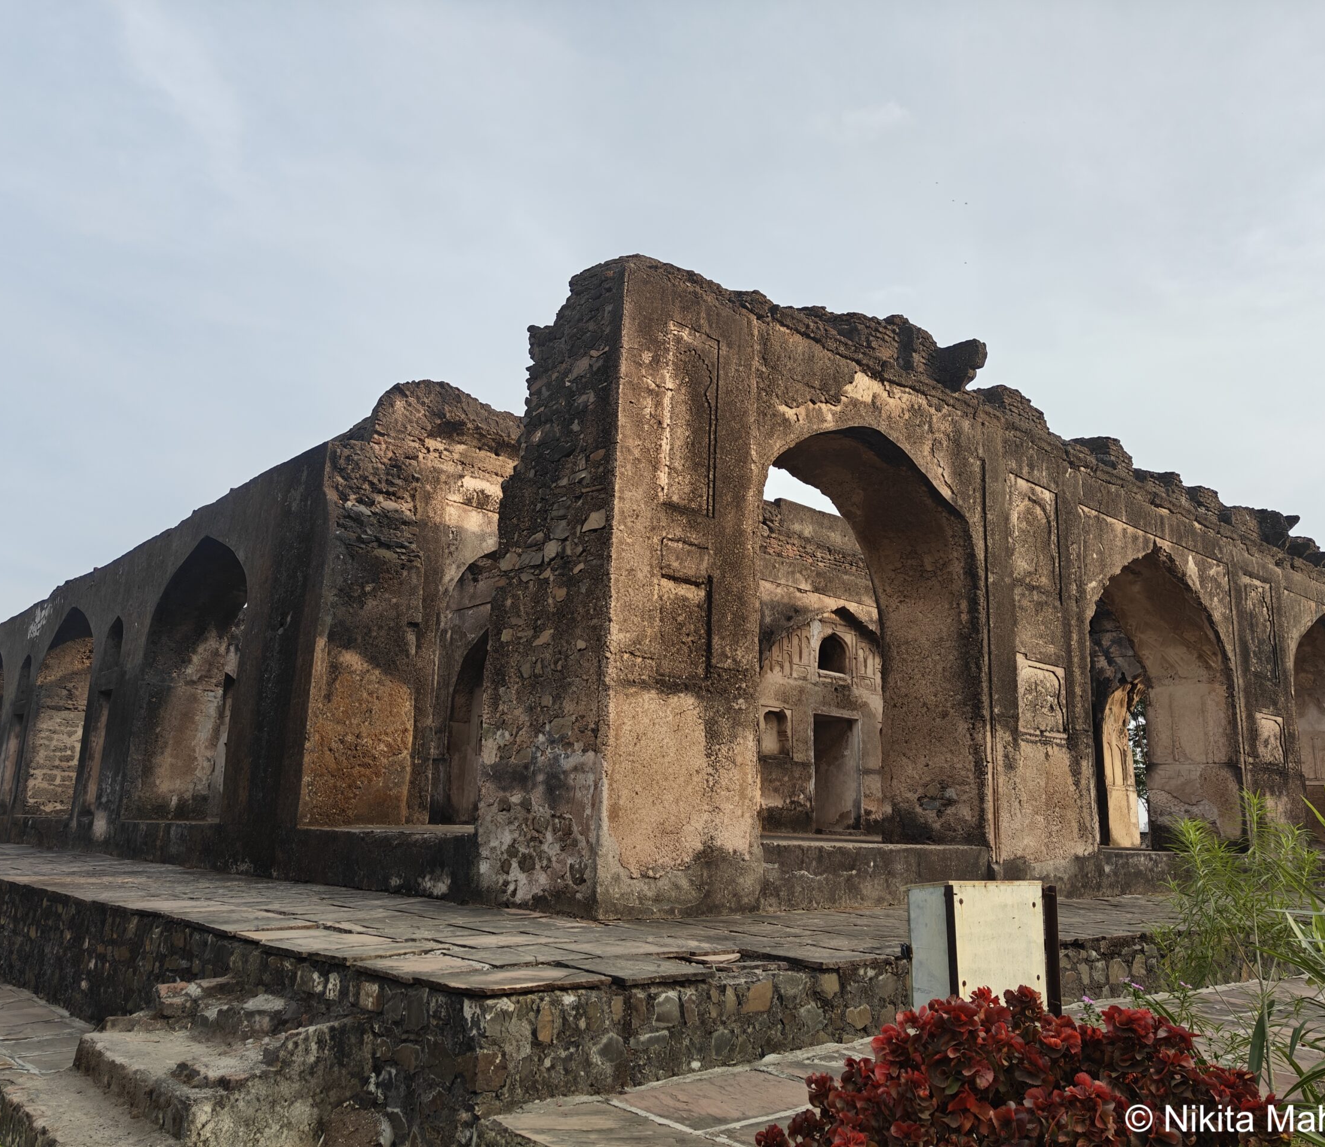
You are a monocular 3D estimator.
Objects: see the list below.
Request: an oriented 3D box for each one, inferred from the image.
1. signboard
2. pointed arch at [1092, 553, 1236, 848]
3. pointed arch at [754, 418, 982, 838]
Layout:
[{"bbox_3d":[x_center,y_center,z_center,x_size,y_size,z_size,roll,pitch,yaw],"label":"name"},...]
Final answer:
[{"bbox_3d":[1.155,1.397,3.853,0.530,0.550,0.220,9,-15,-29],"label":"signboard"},{"bbox_3d":[6.005,1.621,14.115,3.986,3.953,1.273,13,-17,-39],"label":"pointed arch"},{"bbox_3d":[1.666,0.645,10.520,3.243,3.960,1.273,13,-17,-39],"label":"pointed arch"}]

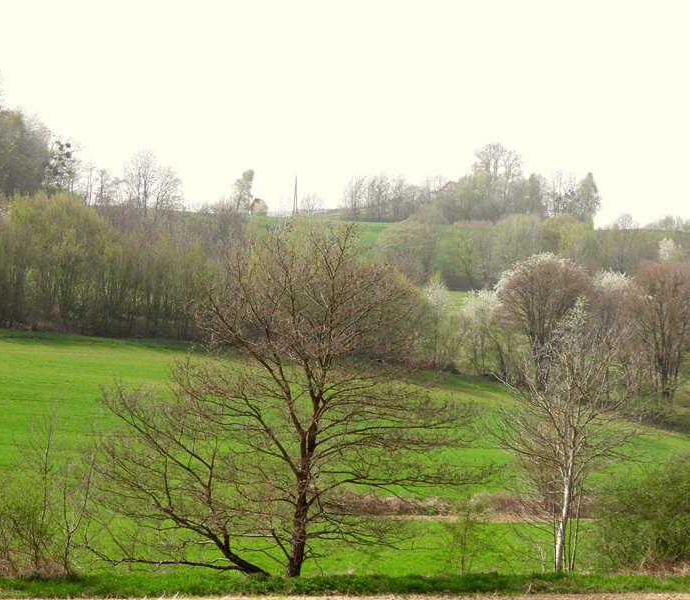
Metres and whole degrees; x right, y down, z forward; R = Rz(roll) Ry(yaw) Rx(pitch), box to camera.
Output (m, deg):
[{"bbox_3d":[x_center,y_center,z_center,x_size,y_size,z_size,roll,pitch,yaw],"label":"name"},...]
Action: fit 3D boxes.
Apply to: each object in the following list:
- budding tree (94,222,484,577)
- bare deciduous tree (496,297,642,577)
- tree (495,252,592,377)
[{"bbox_3d":[-1.397,2.473,60.000,9.643,8.778,8.197,0,-1,0],"label":"budding tree"},{"bbox_3d":[5.618,3.419,61.000,3.771,6.913,3.582,0,-1,0],"label":"bare deciduous tree"},{"bbox_3d":[15.542,1.527,190.000,7.517,10.492,7.141,0,-1,0],"label":"tree"}]

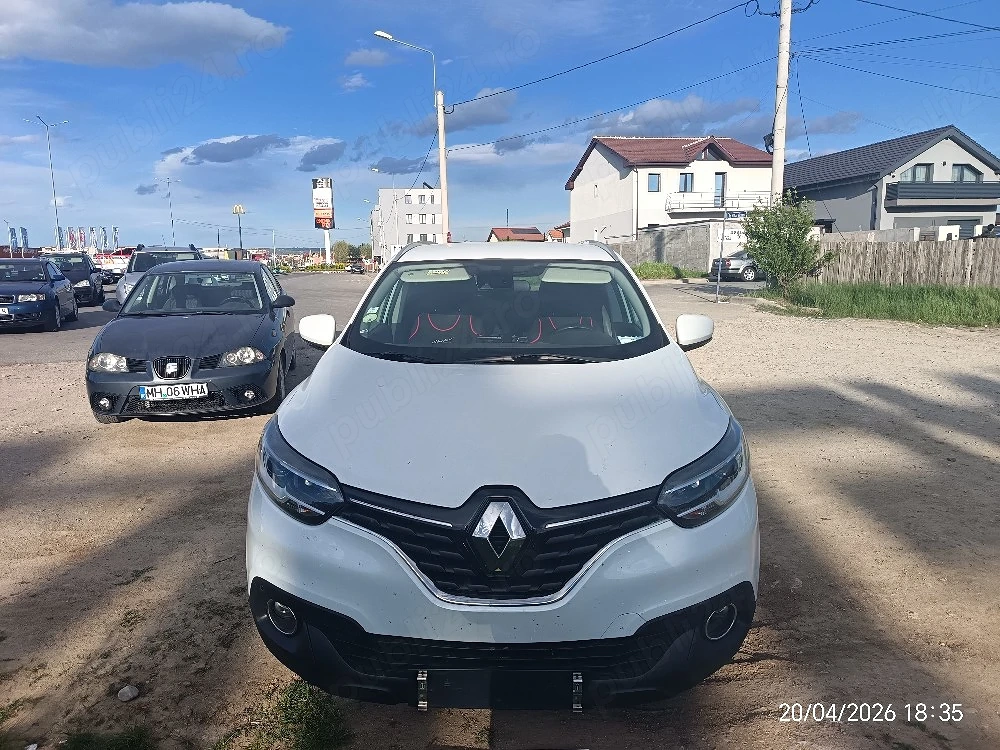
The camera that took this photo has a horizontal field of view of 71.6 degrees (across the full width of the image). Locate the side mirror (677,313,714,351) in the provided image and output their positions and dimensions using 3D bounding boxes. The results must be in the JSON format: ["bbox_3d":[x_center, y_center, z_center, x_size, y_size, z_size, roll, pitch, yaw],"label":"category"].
[{"bbox_3d":[0.971,-0.217,3.473,0.195,0.180,0.140,-1,11,0],"label":"side mirror"}]

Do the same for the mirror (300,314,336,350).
[{"bbox_3d":[-0.879,-0.211,3.436,0.200,0.180,0.160,0,10,1],"label":"mirror"}]

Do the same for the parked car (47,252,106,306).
[{"bbox_3d":[-13.423,-2.989,21.506,1.780,1.490,4.250,-4,11,-24],"label":"parked car"}]

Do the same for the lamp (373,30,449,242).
[{"bbox_3d":[-3.699,-8.962,29.694,2.804,10.611,0.400,-3,11,-10],"label":"lamp"}]

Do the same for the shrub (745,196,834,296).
[{"bbox_3d":[8.308,-3.728,19.985,2.652,2.979,2.600,-1,11,0],"label":"shrub"}]

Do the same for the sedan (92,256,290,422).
[{"bbox_3d":[-3.161,-0.501,7.526,1.740,1.440,3.960,-3,10,-14],"label":"sedan"}]

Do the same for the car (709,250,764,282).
[{"bbox_3d":[11.211,-4.687,28.791,4.550,1.450,1.740,-2,11,-7],"label":"car"}]

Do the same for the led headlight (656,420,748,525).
[{"bbox_3d":[0.659,0.311,2.230,0.390,0.250,0.500,0,10,1],"label":"led headlight"}]

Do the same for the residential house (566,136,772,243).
[{"bbox_3d":[12.469,-13.218,52.705,11.021,9.201,15.488,-3,11,-9],"label":"residential house"}]

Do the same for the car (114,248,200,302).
[{"bbox_3d":[-6.732,-1.777,14.293,1.780,1.600,4.400,-5,11,-22],"label":"car"}]

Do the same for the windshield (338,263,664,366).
[{"bbox_3d":[0.022,-0.300,3.347,1.500,0.130,0.861,-1,40,0],"label":"windshield"}]

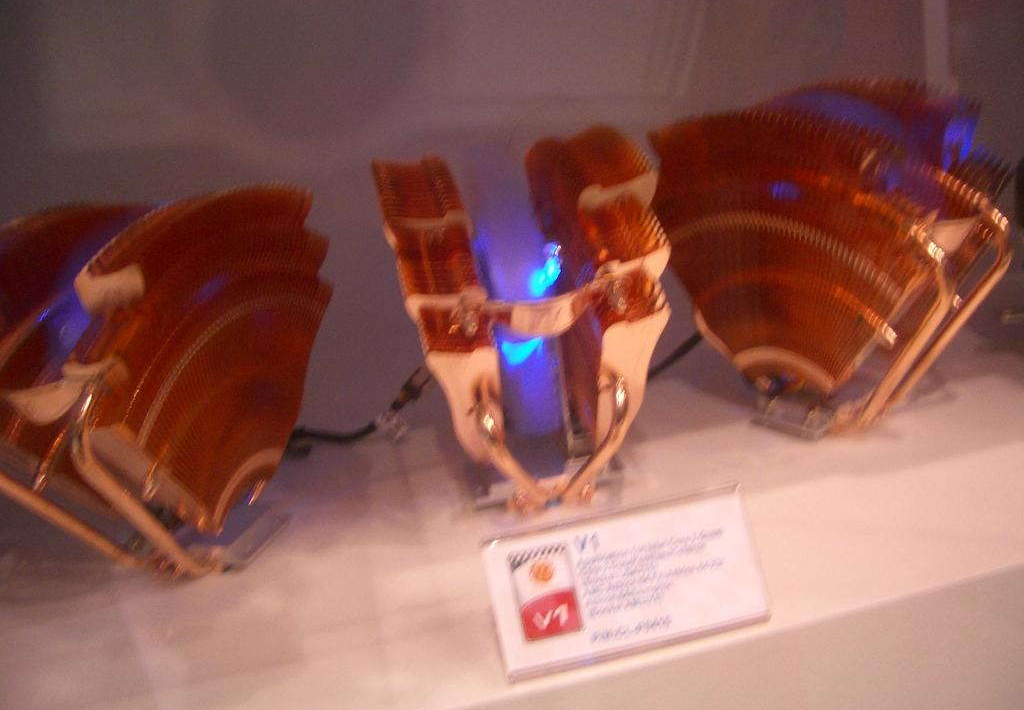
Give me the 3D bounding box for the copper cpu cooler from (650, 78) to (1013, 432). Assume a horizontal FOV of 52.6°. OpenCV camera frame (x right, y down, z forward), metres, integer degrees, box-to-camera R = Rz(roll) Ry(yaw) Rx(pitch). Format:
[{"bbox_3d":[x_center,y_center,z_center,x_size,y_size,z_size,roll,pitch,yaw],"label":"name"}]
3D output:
[{"bbox_3d":[0.129,-0.036,0.439,0.092,0.143,0.143,-26,29,-38],"label":"copper cpu cooler"}]

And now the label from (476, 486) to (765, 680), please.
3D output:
[{"bbox_3d":[0.039,0.075,0.351,0.089,0.047,0.006,-10,-20,-7],"label":"label"}]

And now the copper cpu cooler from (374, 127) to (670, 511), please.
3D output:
[{"bbox_3d":[0.003,-0.010,0.408,0.092,0.143,0.143,-11,19,-7],"label":"copper cpu cooler"}]

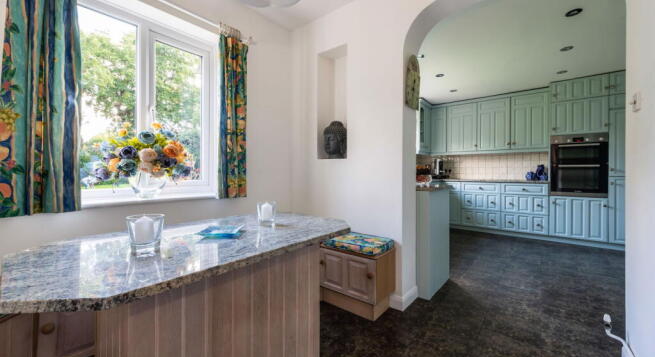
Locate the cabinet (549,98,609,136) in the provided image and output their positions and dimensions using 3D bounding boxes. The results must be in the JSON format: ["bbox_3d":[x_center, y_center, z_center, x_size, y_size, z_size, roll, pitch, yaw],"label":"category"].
[{"bbox_3d":[3.761,-0.885,3.856,0.602,0.498,0.570,0,1,40],"label":"cabinet"}]

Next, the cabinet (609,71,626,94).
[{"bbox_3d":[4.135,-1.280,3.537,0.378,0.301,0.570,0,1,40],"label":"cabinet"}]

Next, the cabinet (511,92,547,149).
[{"bbox_3d":[3.450,-0.938,4.349,0.493,0.910,0.339,0,0,40],"label":"cabinet"}]

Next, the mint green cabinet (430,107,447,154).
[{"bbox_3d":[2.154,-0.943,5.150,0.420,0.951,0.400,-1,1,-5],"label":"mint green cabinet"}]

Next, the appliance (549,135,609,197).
[{"bbox_3d":[3.764,-0.189,3.859,0.593,0.890,0.570,0,1,40],"label":"appliance"}]

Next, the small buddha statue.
[{"bbox_3d":[0.095,-0.355,2.411,0.235,0.367,0.220,0,0,40],"label":"small buddha statue"}]

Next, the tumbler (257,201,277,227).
[{"bbox_3d":[-0.374,0.217,1.572,0.122,0.138,0.122,-1,1,0],"label":"tumbler"}]

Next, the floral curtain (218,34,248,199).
[{"bbox_3d":[-0.737,-0.467,2.031,0.120,1.230,0.195,0,0,40],"label":"floral curtain"}]

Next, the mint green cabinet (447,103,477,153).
[{"bbox_3d":[2.678,-0.955,4.994,0.523,0.890,0.339,0,0,40],"label":"mint green cabinet"}]

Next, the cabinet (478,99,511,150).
[{"bbox_3d":[3.070,-0.947,4.667,0.498,0.900,0.339,0,0,40],"label":"cabinet"}]

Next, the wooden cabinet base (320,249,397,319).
[{"bbox_3d":[0.205,0.788,2.095,0.623,0.487,0.290,0,1,40],"label":"wooden cabinet base"}]

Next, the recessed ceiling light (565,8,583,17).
[{"bbox_3d":[2.152,-1.442,2.222,0.104,0.024,0.104,0,0,40],"label":"recessed ceiling light"}]

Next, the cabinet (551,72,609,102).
[{"bbox_3d":[3.757,-1.283,3.849,0.602,0.298,0.570,0,1,40],"label":"cabinet"}]

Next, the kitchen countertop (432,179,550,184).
[{"bbox_3d":[2.788,0.061,4.678,1.940,0.034,0.600,0,1,40],"label":"kitchen countertop"}]

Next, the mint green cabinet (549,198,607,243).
[{"bbox_3d":[3.791,0.568,3.894,0.601,0.610,0.580,0,0,40],"label":"mint green cabinet"}]

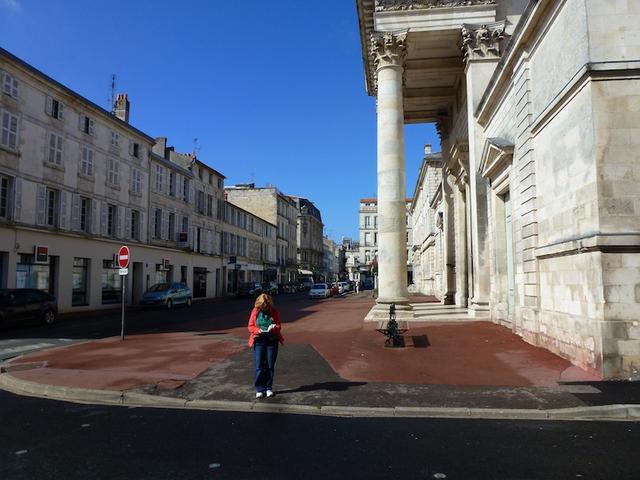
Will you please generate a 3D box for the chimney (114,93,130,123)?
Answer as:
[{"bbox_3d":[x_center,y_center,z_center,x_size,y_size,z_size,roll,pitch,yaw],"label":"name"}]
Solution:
[{"bbox_3d":[-15.829,-10.501,37.029,0.850,2.500,0.600,-1,-5,8],"label":"chimney"}]

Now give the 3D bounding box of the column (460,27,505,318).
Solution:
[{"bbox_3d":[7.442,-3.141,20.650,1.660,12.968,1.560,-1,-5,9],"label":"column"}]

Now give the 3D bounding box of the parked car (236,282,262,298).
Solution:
[{"bbox_3d":[-7.357,5.176,48.234,1.780,1.480,4.200,-1,-5,8],"label":"parked car"}]

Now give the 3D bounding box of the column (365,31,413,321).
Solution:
[{"bbox_3d":[3.493,-3.278,22.360,1.750,13.300,1.750,-1,-5,8],"label":"column"}]

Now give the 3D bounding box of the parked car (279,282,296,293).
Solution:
[{"bbox_3d":[-4.376,6.663,64.895,1.720,1.460,4.100,-1,-5,9],"label":"parked car"}]

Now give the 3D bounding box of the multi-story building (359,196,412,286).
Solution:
[{"bbox_3d":[15.757,1.267,99.621,14.000,18.200,12.000,0,-5,5],"label":"multi-story building"}]

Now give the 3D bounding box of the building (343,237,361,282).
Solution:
[{"bbox_3d":[9.865,6.181,121.889,6.000,12.200,8.500,0,-5,5],"label":"building"}]

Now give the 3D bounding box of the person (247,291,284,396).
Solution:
[{"bbox_3d":[-0.798,1.521,6.819,0.530,1.550,0.420,0,-5,-6],"label":"person"}]

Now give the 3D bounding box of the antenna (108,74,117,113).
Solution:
[{"bbox_3d":[-14.575,-10.308,32.623,0.600,2.692,0.600,-1,-5,9],"label":"antenna"}]

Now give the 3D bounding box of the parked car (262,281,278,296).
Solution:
[{"bbox_3d":[-6.061,5.660,54.071,1.740,1.600,4.100,-1,-5,9],"label":"parked car"}]

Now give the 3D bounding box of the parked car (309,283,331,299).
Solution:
[{"bbox_3d":[0.242,5.165,47.452,1.680,1.430,3.900,-1,-5,9],"label":"parked car"}]

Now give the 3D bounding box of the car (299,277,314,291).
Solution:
[{"bbox_3d":[-2.210,7.199,75.662,1.900,2.100,4.700,-1,-5,8],"label":"car"}]

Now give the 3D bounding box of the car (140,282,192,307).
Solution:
[{"bbox_3d":[-9.822,3.609,29.948,1.700,1.550,3.950,-1,-5,9],"label":"car"}]

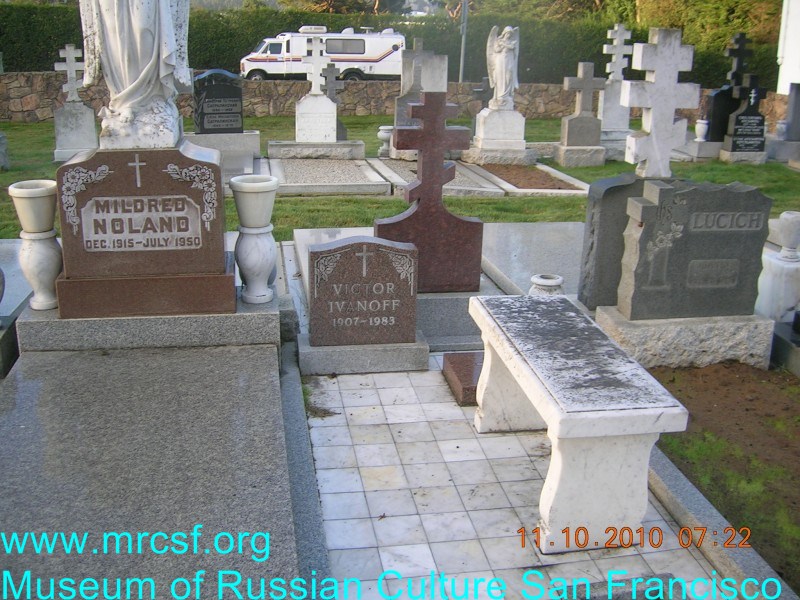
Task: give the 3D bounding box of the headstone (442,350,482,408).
[{"bbox_3d":[0.418,0.319,3.360,0.410,0.082,0.340,-2,18,-9],"label":"headstone"}]

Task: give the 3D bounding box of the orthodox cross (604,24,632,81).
[{"bbox_3d":[2.805,-3.180,10.410,0.360,0.710,0.110,-2,19,-11],"label":"orthodox cross"}]

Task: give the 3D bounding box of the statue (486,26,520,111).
[{"bbox_3d":[1.286,-2.888,10.100,0.382,1.001,0.289,-1,19,-10],"label":"statue"}]

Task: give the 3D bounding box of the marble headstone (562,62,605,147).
[{"bbox_3d":[2.204,-2.365,9.800,0.475,0.990,0.190,-3,19,-12],"label":"marble headstone"}]

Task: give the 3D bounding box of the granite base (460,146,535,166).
[{"bbox_3d":[1.240,-1.803,10.030,0.820,0.200,0.500,-3,19,-12],"label":"granite base"}]

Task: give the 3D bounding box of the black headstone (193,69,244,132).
[{"bbox_3d":[-2.202,-2.402,9.823,0.575,0.736,0.175,-1,19,-10],"label":"black headstone"}]

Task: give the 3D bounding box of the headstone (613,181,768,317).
[{"bbox_3d":[1.324,-0.230,3.653,0.638,0.605,0.153,-2,19,-10],"label":"headstone"}]

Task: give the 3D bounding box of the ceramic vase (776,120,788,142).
[{"bbox_3d":[5.466,-2.422,11.560,0.165,0.280,0.165,-2,18,-9],"label":"ceramic vase"}]

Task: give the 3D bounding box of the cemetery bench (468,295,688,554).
[{"bbox_3d":[0.505,0.367,2.622,0.360,0.478,0.923,-2,20,-10],"label":"cemetery bench"}]

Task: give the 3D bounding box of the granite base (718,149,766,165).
[{"bbox_3d":[4.636,-1.940,10.922,0.519,0.146,0.280,-2,19,-10],"label":"granite base"}]

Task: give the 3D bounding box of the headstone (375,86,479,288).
[{"bbox_3d":[0.144,-0.495,3.799,0.506,0.940,0.120,-2,19,-10],"label":"headstone"}]

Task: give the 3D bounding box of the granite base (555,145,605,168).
[{"bbox_3d":[2.275,-1.828,10.265,0.568,0.225,0.413,-1,19,-10],"label":"granite base"}]

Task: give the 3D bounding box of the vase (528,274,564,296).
[{"bbox_3d":[0.687,0.025,3.822,0.200,0.270,0.200,-2,19,-10],"label":"vase"}]

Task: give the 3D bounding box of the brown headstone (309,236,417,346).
[{"bbox_3d":[-0.160,-0.036,3.462,0.455,0.454,0.107,-2,18,-9],"label":"brown headstone"}]

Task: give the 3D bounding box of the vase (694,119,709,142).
[{"bbox_3d":[4.156,-2.337,11.129,0.190,0.279,0.190,-2,19,-10],"label":"vase"}]

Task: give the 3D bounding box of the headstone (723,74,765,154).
[{"bbox_3d":[4.631,-2.474,10.722,0.454,0.992,0.212,-1,19,-10],"label":"headstone"}]

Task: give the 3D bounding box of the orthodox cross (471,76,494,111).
[{"bbox_3d":[1.245,-2.880,11.402,0.433,0.516,0.124,-1,19,-10],"label":"orthodox cross"}]

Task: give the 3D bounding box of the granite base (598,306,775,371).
[{"bbox_3d":[1.296,0.176,3.712,0.725,0.223,0.270,-1,19,-10],"label":"granite base"}]

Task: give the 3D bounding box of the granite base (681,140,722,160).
[{"bbox_3d":[4.496,-2.148,11.381,0.889,0.226,0.450,-2,19,-10],"label":"granite base"}]

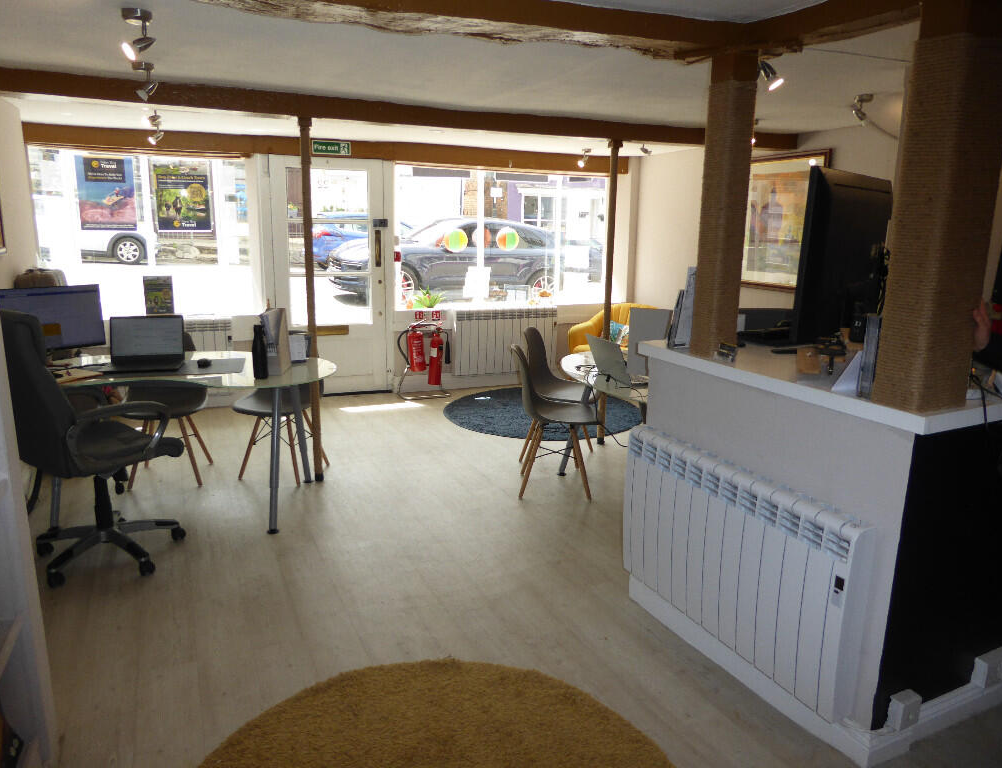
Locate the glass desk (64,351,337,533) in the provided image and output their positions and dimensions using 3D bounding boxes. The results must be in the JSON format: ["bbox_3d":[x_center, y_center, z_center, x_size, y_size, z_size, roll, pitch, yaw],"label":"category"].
[{"bbox_3d":[-1.624,0.270,3.844,1.480,0.730,0.980,1,12,0],"label":"glass desk"}]

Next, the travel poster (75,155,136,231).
[{"bbox_3d":[-3.087,-1.499,5.556,0.400,0.570,0.020,-5,14,-23],"label":"travel poster"}]

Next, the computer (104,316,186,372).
[{"bbox_3d":[-1.835,-0.219,3.654,0.360,0.251,0.273,-4,14,-20],"label":"computer"}]

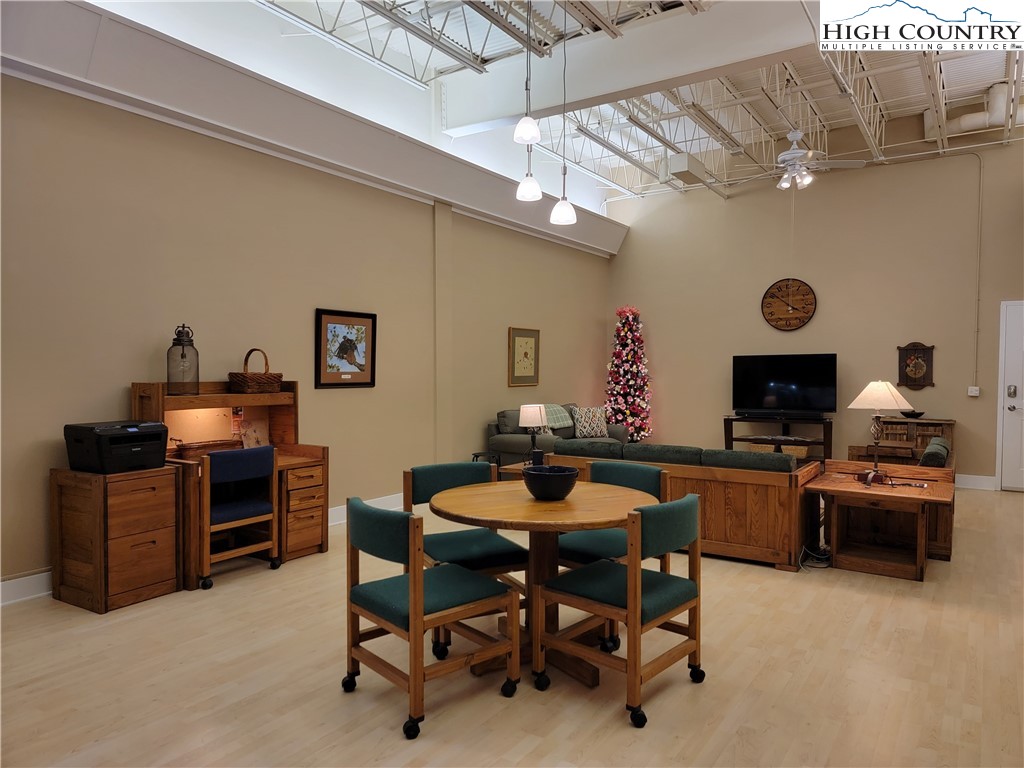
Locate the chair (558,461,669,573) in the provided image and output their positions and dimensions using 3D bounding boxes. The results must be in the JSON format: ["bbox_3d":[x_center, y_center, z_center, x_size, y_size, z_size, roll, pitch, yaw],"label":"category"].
[{"bbox_3d":[0.447,0.848,3.616,0.521,0.834,0.536,1,1,43],"label":"chair"}]

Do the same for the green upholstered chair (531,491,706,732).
[{"bbox_3d":[0.445,0.874,3.011,0.520,0.810,0.525,1,2,40],"label":"green upholstered chair"}]

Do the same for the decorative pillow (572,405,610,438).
[{"bbox_3d":[0.987,0.487,8.980,0.450,0.430,0.150,0,-17,8],"label":"decorative pillow"}]

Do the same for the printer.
[{"bbox_3d":[-2.308,0.365,4.156,0.400,0.260,0.408,1,2,33],"label":"printer"}]

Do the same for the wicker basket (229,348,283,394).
[{"bbox_3d":[-1.865,-0.095,5.171,0.213,0.315,0.325,1,2,33],"label":"wicker basket"}]

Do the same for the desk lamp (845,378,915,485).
[{"bbox_3d":[2.607,0.341,5.037,0.374,0.728,0.374,1,1,40],"label":"desk lamp"}]

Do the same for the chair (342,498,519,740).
[{"bbox_3d":[-0.326,0.872,2.923,0.520,0.810,0.525,-1,2,-41],"label":"chair"}]

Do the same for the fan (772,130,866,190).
[{"bbox_3d":[2.847,-2.245,7.131,1.355,0.607,1.355,0,1,34],"label":"fan"}]

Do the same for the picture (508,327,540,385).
[{"bbox_3d":[0.155,-0.314,8.609,0.030,0.690,0.660,1,2,33],"label":"picture"}]

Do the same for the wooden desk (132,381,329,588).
[{"bbox_3d":[-1.916,0.616,4.912,0.608,1.250,1.130,1,2,33],"label":"wooden desk"}]

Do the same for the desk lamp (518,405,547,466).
[{"bbox_3d":[0.183,0.430,6.024,0.236,0.525,0.236,0,1,0],"label":"desk lamp"}]

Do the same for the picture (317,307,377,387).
[{"bbox_3d":[-1.439,-0.295,6.159,0.030,0.659,0.685,1,1,33],"label":"picture"}]

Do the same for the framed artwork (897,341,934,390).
[{"bbox_3d":[4.710,-0.213,8.287,0.375,0.590,0.030,1,2,33],"label":"framed artwork"}]

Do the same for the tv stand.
[{"bbox_3d":[3.347,0.803,8.884,1.260,0.730,0.420,1,2,37],"label":"tv stand"}]

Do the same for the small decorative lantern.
[{"bbox_3d":[-2.209,-0.161,4.775,0.197,0.480,0.197,0,1,34],"label":"small decorative lantern"}]

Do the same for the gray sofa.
[{"bbox_3d":[0.619,0.731,8.428,0.941,0.910,1.750,0,1,34],"label":"gray sofa"}]

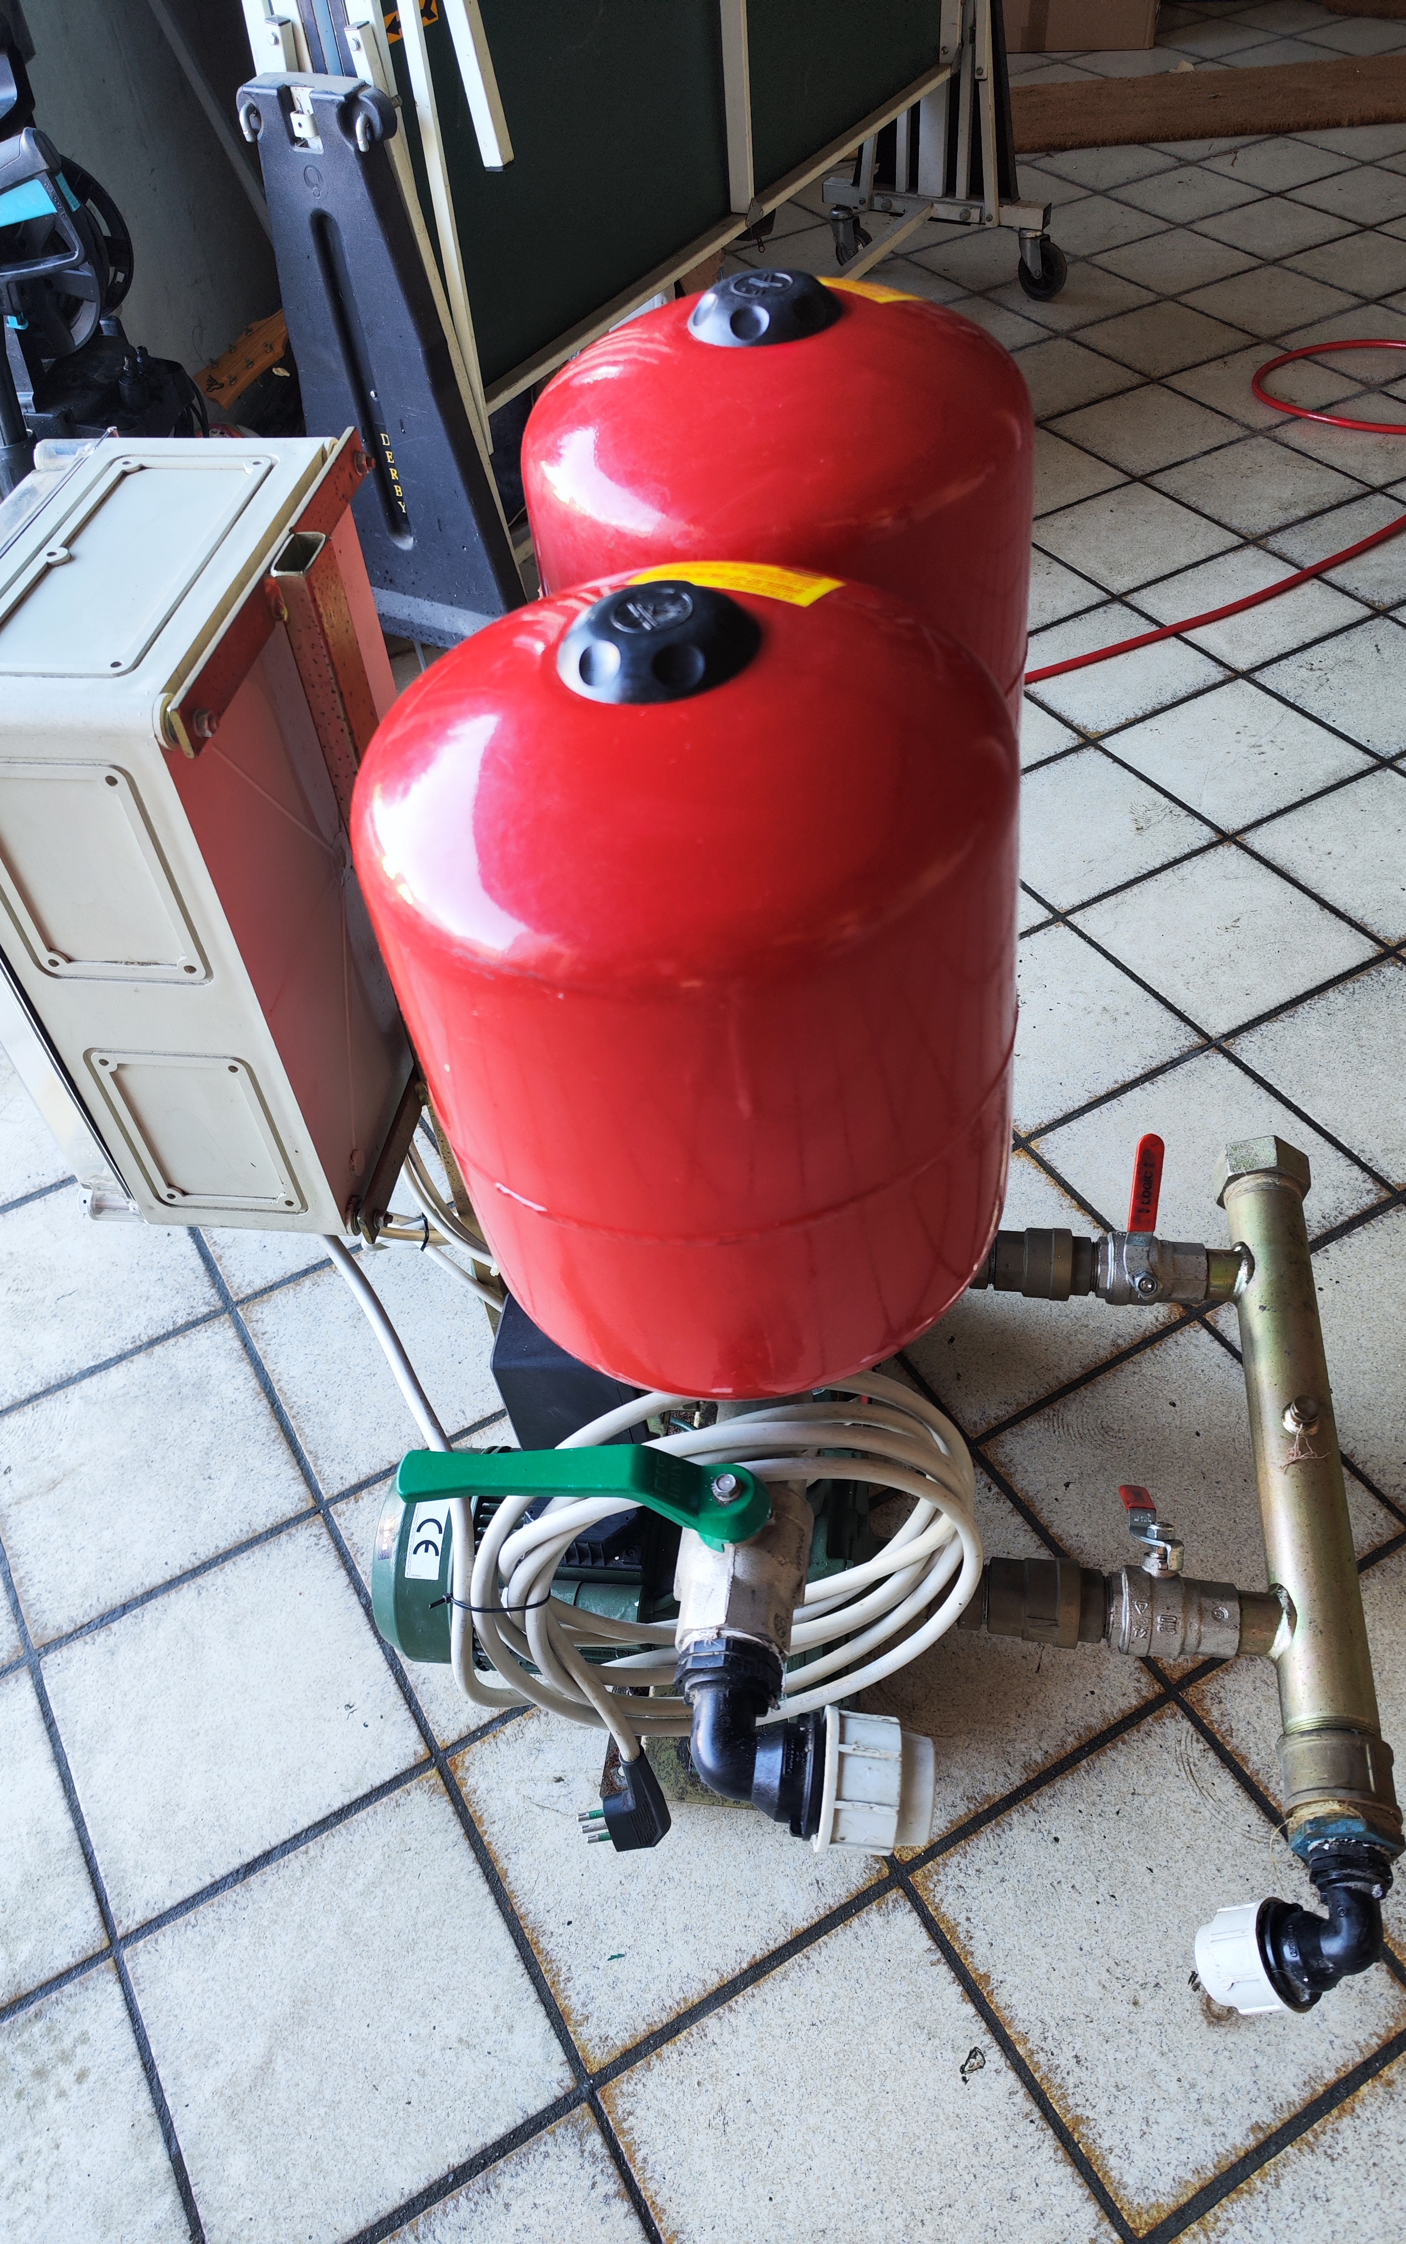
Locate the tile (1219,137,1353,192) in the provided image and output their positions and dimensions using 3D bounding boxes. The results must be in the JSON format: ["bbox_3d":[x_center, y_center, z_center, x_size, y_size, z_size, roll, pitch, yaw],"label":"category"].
[{"bbox_3d":[1.250,-2.074,3.380,0.246,0.010,0.246,-26,51,-17],"label":"tile"}]

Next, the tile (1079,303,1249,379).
[{"bbox_3d":[0.838,-1.423,2.837,0.246,0.010,0.246,-26,51,-17],"label":"tile"}]

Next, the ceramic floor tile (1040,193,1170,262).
[{"bbox_3d":[0.808,-1.853,3.225,0.246,0.010,0.246,-26,51,-17],"label":"ceramic floor tile"}]

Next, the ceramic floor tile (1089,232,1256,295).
[{"bbox_3d":[0.931,-1.692,3.068,0.246,0.010,0.246,-26,51,-17],"label":"ceramic floor tile"}]

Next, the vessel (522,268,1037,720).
[{"bbox_3d":[0.047,-0.271,0.875,0.262,0.390,0.262,-4,46,4],"label":"vessel"}]

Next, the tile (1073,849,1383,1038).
[{"bbox_3d":[0.592,-0.210,1.774,0.246,0.010,0.246,-26,51,-17],"label":"tile"}]

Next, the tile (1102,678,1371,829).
[{"bbox_3d":[0.684,-0.470,1.997,0.246,0.010,0.246,-26,51,-17],"label":"tile"}]

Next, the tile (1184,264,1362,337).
[{"bbox_3d":[1.076,-1.558,2.957,0.246,0.010,0.246,-26,51,-17],"label":"tile"}]

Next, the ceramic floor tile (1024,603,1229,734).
[{"bbox_3d":[0.554,-0.625,2.149,0.246,0.010,0.246,-26,51,-17],"label":"ceramic floor tile"}]

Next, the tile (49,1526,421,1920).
[{"bbox_3d":[-0.381,0.472,1.256,0.246,0.010,0.246,-26,51,-17],"label":"tile"}]

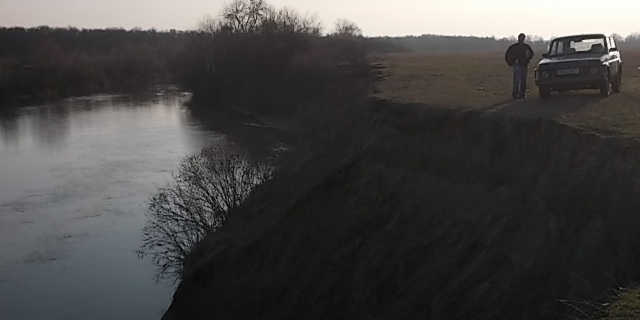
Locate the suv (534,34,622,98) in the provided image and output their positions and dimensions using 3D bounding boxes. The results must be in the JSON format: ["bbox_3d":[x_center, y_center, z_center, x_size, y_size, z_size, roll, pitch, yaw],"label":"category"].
[{"bbox_3d":[6.979,-2.543,21.300,1.680,1.640,3.750,1,9,26],"label":"suv"}]

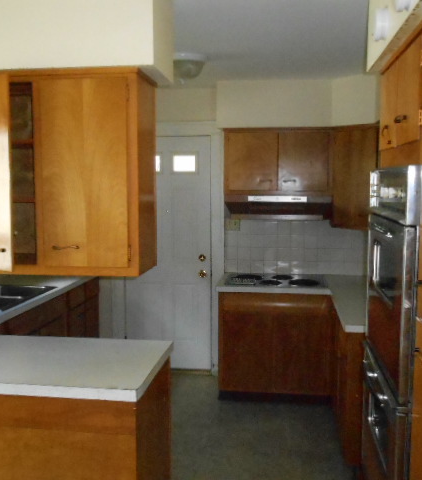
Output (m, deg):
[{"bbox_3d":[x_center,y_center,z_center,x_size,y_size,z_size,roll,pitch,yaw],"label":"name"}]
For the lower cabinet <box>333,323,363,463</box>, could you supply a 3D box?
[{"bbox_3d":[1.117,0.846,3.650,0.595,0.790,1.070,1,5,7],"label":"lower cabinet"}]

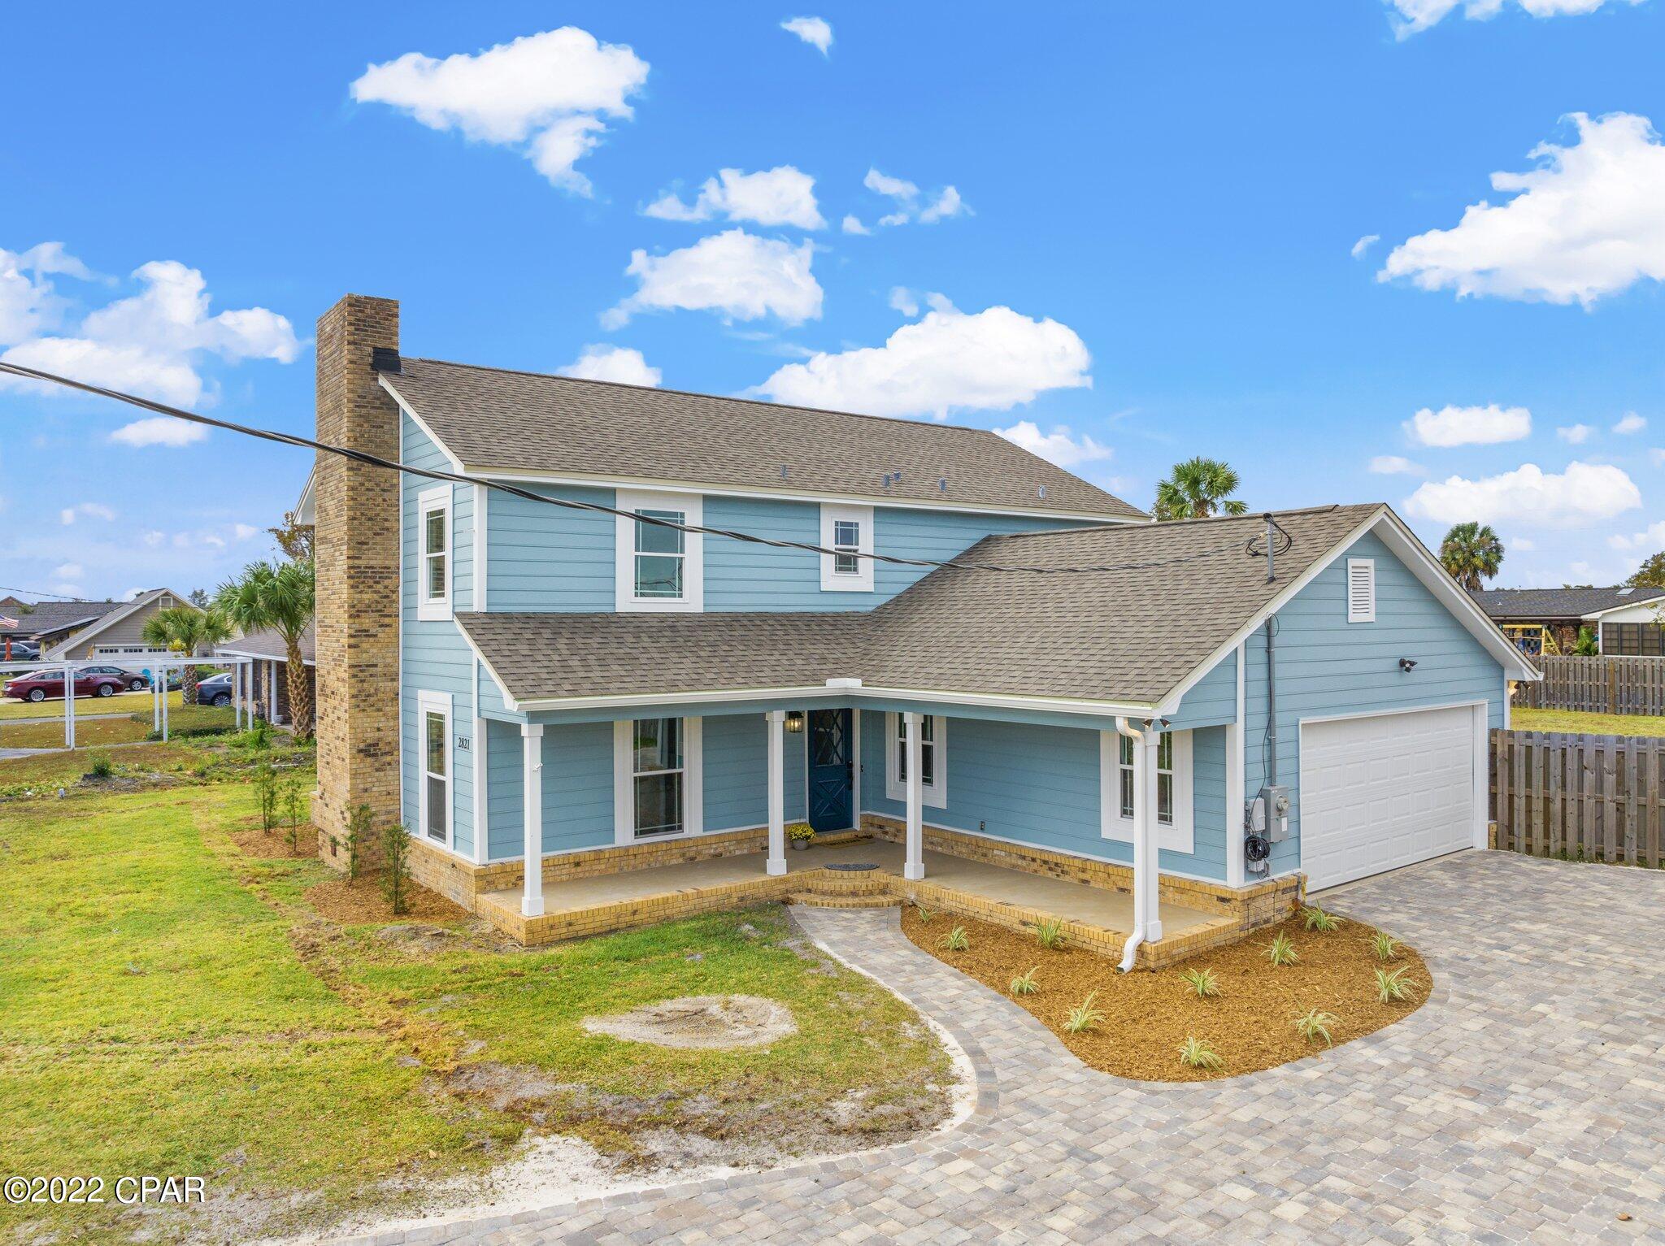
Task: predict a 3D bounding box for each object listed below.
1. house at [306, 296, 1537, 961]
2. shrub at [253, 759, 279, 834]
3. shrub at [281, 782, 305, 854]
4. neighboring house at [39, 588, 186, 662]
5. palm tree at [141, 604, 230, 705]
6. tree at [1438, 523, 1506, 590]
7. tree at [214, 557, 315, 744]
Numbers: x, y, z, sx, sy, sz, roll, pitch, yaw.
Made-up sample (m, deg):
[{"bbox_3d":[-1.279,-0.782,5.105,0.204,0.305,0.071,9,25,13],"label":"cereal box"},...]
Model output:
[{"bbox_3d":[0.282,-0.547,18.186,13.880,8.100,14.660,0,0,-38],"label":"house"},{"bbox_3d":[-9.554,2.931,19.465,0.390,1.250,0.390,0,0,-38],"label":"shrub"},{"bbox_3d":[-8.266,2.979,17.694,0.330,1.150,0.330,0,0,-38],"label":"shrub"},{"bbox_3d":[-41.457,0.832,70.443,11.520,5.620,9.930,0,0,-38],"label":"neighboring house"},{"bbox_3d":[-28.406,1.388,50.719,3.440,4.430,3.440,0,0,-38],"label":"palm tree"},{"bbox_3d":[36.334,-1.540,65.528,3.380,8.370,3.380,0,0,-38],"label":"tree"},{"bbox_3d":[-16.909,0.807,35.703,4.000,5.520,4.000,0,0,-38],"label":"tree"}]

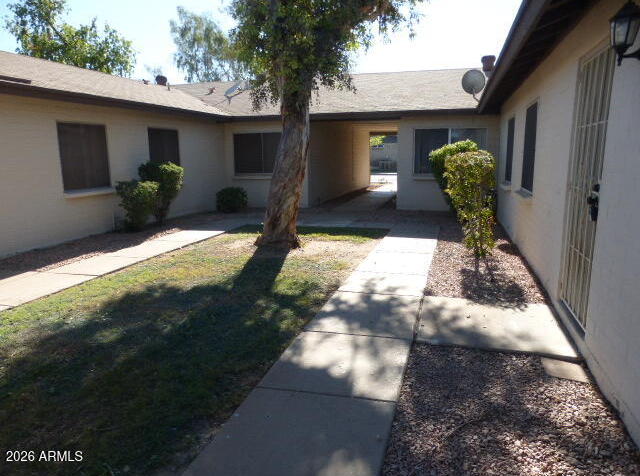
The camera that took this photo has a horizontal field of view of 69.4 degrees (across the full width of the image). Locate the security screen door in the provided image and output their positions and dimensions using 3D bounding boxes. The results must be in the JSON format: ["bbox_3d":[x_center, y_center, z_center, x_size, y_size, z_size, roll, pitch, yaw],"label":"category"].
[{"bbox_3d":[2.124,-0.381,3.728,0.060,2.070,0.930,2,11,16],"label":"security screen door"}]

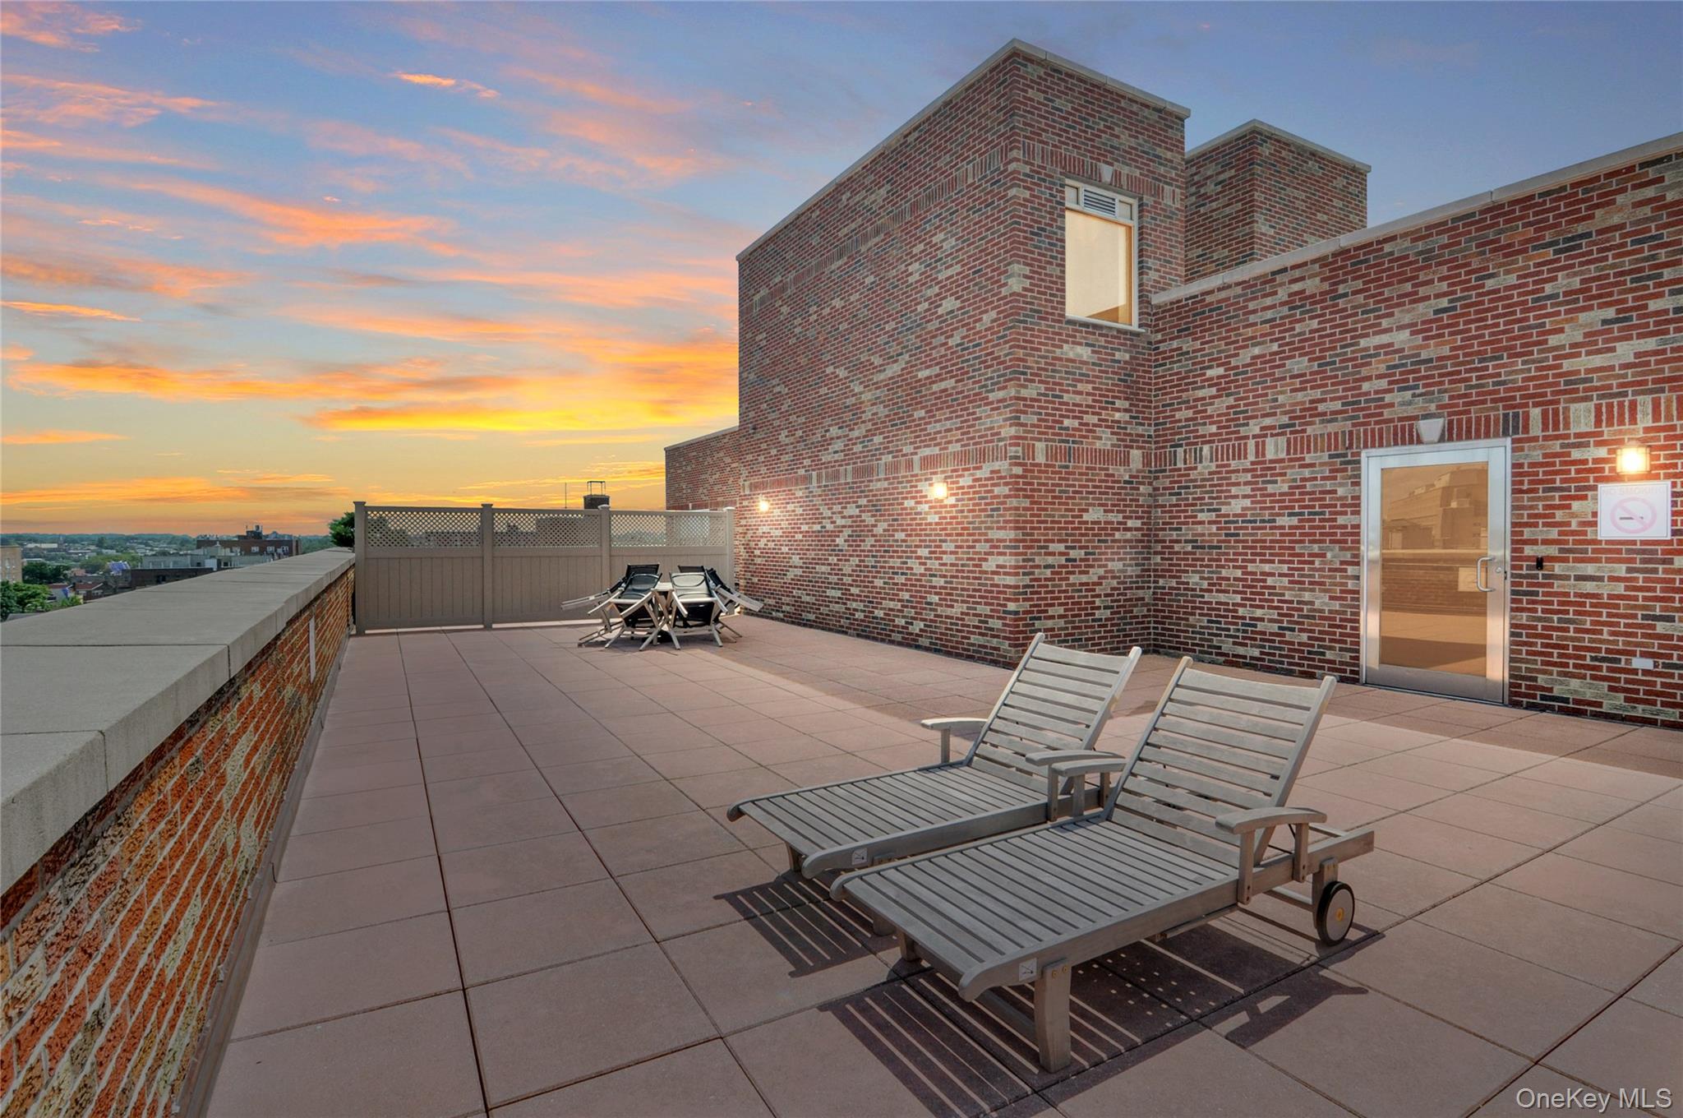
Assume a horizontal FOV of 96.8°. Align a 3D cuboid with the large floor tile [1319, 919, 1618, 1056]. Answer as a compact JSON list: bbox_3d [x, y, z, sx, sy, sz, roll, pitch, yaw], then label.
[{"bbox_3d":[2.031,1.389,2.439,0.607,0.040,0.579,-1,2,-31],"label":"large floor tile"}]

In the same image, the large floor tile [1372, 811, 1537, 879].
[{"bbox_3d":[2.817,1.354,3.506,0.608,0.040,0.581,-1,2,-31],"label":"large floor tile"}]

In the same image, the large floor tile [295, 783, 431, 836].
[{"bbox_3d":[-2.538,1.348,3.977,0.612,0.040,0.590,-1,2,-30],"label":"large floor tile"}]

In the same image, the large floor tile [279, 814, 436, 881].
[{"bbox_3d":[-2.238,1.363,3.496,0.612,0.040,0.590,-1,2,-30],"label":"large floor tile"}]

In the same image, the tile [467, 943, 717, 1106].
[{"bbox_3d":[-0.773,1.400,2.273,0.604,0.040,0.590,-1,2,-29],"label":"tile"}]

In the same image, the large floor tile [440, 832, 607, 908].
[{"bbox_3d":[-1.389,1.370,3.267,0.604,0.040,0.592,-1,2,-29],"label":"large floor tile"}]

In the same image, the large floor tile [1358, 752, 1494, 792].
[{"bbox_3d":[3.601,1.319,4.575,0.608,0.040,0.582,-1,2,-31],"label":"large floor tile"}]

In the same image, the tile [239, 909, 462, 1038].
[{"bbox_3d":[-1.624,1.393,2.514,0.612,0.040,0.590,-1,2,-30],"label":"tile"}]

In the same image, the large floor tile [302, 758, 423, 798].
[{"bbox_3d":[-2.858,1.334,4.495,0.601,0.040,0.591,-1,2,-29],"label":"large floor tile"}]

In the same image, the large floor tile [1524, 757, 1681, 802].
[{"bbox_3d":[4.480,1.334,4.428,0.612,0.040,0.590,-1,2,-30],"label":"large floor tile"}]

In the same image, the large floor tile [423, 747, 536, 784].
[{"bbox_3d":[-2.312,1.325,4.763,0.603,0.040,0.592,-1,2,-29],"label":"large floor tile"}]

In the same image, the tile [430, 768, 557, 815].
[{"bbox_3d":[-1.998,1.339,4.258,0.612,0.040,0.590,-1,2,-30],"label":"tile"}]

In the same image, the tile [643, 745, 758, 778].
[{"bbox_3d":[-0.912,1.320,4.812,0.606,0.040,0.592,-1,2,-29],"label":"tile"}]

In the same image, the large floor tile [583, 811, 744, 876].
[{"bbox_3d":[-0.842,1.360,3.540,0.606,0.040,0.592,-1,2,-29],"label":"large floor tile"}]

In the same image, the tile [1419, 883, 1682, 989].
[{"bbox_3d":[2.583,1.386,2.749,0.612,0.040,0.590,-1,2,-30],"label":"tile"}]

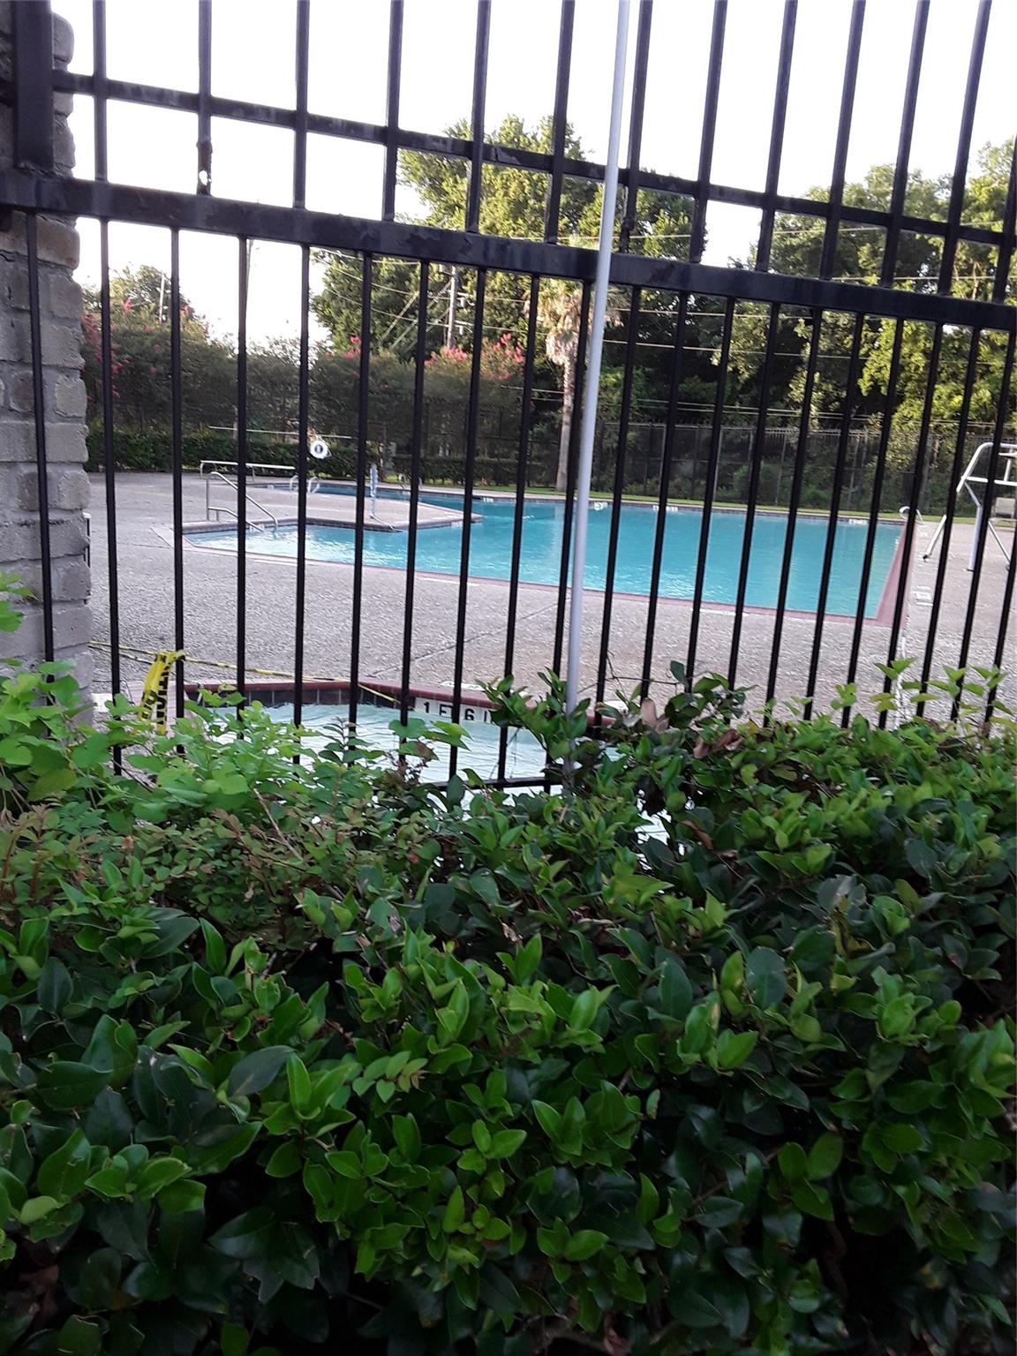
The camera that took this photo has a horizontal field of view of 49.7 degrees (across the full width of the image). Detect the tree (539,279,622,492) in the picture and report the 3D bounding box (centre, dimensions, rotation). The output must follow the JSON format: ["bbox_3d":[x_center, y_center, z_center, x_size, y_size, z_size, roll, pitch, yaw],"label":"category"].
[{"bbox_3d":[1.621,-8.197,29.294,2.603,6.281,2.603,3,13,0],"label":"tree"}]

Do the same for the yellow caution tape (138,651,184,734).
[{"bbox_3d":[-0.671,0.030,2.118,0.088,0.160,0.040,-2,14,-21],"label":"yellow caution tape"}]

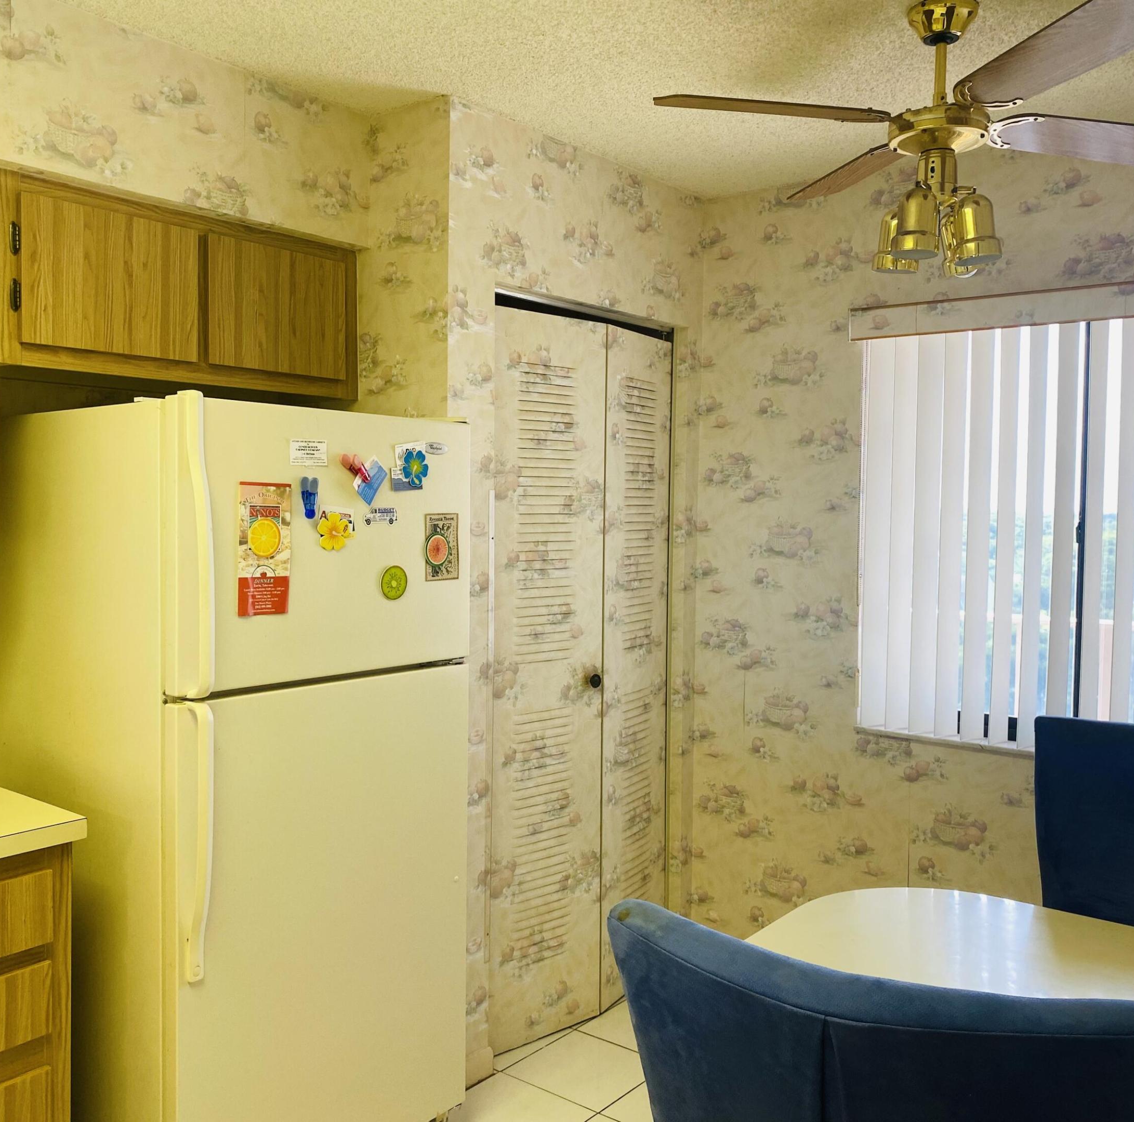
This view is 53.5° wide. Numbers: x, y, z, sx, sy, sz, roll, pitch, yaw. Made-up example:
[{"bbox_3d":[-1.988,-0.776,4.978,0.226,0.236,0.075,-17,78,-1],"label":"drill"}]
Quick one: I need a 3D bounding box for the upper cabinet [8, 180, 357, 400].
[{"bbox_3d":[-0.935,-0.594,2.629,0.326,0.378,0.910,3,4,38],"label":"upper cabinet"}]

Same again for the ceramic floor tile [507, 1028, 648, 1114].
[{"bbox_3d":[0.048,1.342,2.960,0.313,0.010,0.313,3,4,38],"label":"ceramic floor tile"}]

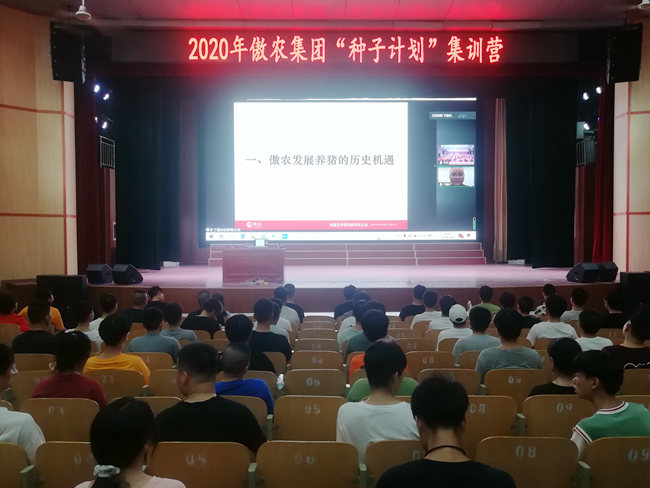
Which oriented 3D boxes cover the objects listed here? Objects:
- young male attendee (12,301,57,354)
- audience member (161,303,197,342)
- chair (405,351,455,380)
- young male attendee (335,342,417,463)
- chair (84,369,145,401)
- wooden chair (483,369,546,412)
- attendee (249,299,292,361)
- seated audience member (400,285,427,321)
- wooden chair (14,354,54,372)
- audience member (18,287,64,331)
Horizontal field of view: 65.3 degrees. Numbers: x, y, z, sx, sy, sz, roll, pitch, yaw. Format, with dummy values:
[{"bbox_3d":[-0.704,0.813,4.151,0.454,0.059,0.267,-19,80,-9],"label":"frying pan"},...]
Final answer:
[{"bbox_3d":[-2.712,1.190,5.089,0.520,1.327,0.680,0,2,0],"label":"young male attendee"},{"bbox_3d":[-1.642,1.250,5.862,0.490,1.225,0.680,0,2,0],"label":"audience member"},{"bbox_3d":[1.027,1.454,5.185,0.530,0.830,0.500,0,1,0],"label":"chair"},{"bbox_3d":[0.298,1.143,2.816,0.470,1.320,0.720,0,2,0],"label":"young male attendee"},{"bbox_3d":[-1.658,1.420,4.251,0.520,0.850,0.540,0,2,0],"label":"chair"},{"bbox_3d":[1.518,1.407,4.278,0.520,0.840,0.500,0,2,0],"label":"wooden chair"},{"bbox_3d":[-0.587,1.211,5.314,0.520,1.340,0.750,0,1,0],"label":"attendee"},{"bbox_3d":[1.530,1.324,8.564,0.550,1.319,0.750,0,1,0],"label":"seated audience member"},{"bbox_3d":[-2.656,1.438,4.951,0.520,0.840,0.500,0,2,0],"label":"wooden chair"},{"bbox_3d":[-4.603,1.365,8.563,0.600,1.286,0.750,0,1,5],"label":"audience member"}]

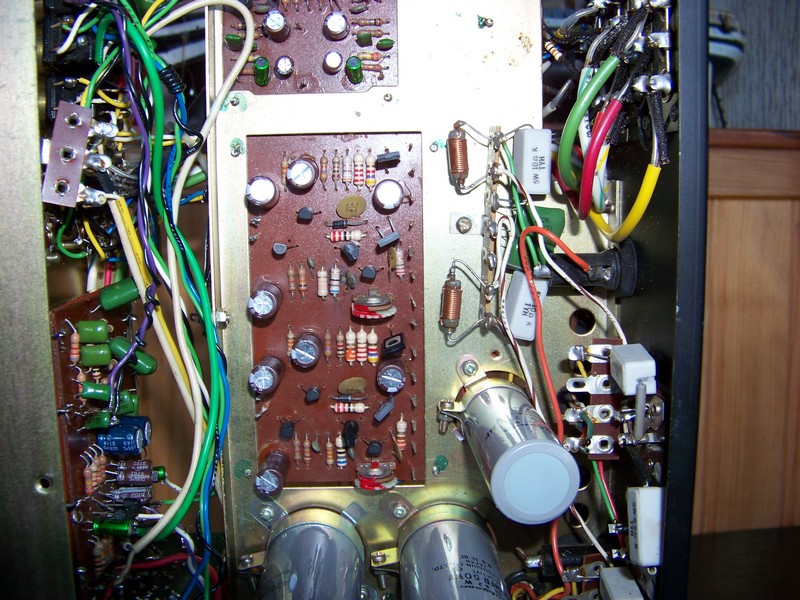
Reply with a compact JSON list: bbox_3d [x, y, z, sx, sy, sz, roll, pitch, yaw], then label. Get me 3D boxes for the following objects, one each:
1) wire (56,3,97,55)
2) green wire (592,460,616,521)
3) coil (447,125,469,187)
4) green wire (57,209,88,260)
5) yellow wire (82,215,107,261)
[{"bbox_3d":[-0.102,-0.086,0.264,0.004,0.019,0.005,31,-12,-6],"label":"wire"},{"bbox_3d":[0.065,0.061,0.266,0.003,0.020,0.003,-14,-24,-1],"label":"green wire"},{"bbox_3d":[0.020,-0.049,0.283,0.007,0.021,0.007,-4,7,1],"label":"coil"},{"bbox_3d":[-0.107,-0.022,0.272,0.011,0.017,0.007,-1,7,-3],"label":"green wire"},{"bbox_3d":[-0.101,-0.021,0.274,0.004,0.018,0.005,-28,-13,1],"label":"yellow wire"}]

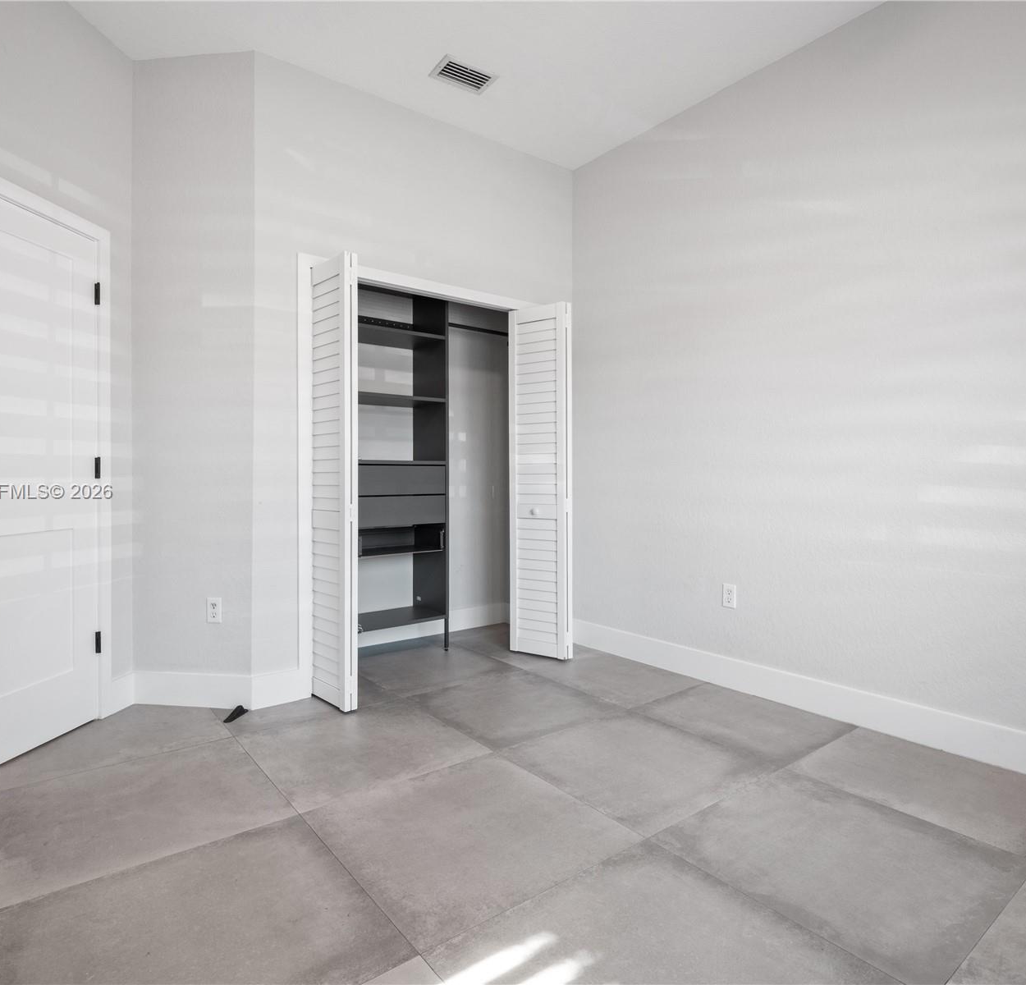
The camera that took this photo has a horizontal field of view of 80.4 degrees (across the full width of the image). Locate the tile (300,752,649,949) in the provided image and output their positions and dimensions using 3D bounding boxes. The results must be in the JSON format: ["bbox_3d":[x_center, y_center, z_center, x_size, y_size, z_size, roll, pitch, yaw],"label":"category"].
[{"bbox_3d":[-0.134,0.989,1.797,0.727,0.010,0.727,0,0,-38],"label":"tile"}]

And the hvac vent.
[{"bbox_3d":[-0.239,-2.045,2.984,0.282,0.020,0.178,0,0,-38],"label":"hvac vent"}]

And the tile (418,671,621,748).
[{"bbox_3d":[-0.006,0.986,2.817,0.727,0.010,0.727,0,0,-38],"label":"tile"}]

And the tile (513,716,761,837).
[{"bbox_3d":[0.441,0.989,2.243,0.727,0.010,0.727,0,0,-38],"label":"tile"}]

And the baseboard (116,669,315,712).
[{"bbox_3d":[-1.378,0.903,2.788,0.759,0.149,0.315,0,0,7],"label":"baseboard"}]

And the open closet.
[{"bbox_3d":[-0.569,-0.085,3.501,1.472,2.123,1.020,0,0,-38],"label":"open closet"}]

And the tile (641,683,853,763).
[{"bbox_3d":[0.982,0.988,2.665,0.645,0.010,0.727,0,0,-38],"label":"tile"}]

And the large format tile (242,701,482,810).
[{"bbox_3d":[-0.580,0.986,2.371,0.727,0.010,0.727,0,0,-38],"label":"large format tile"}]

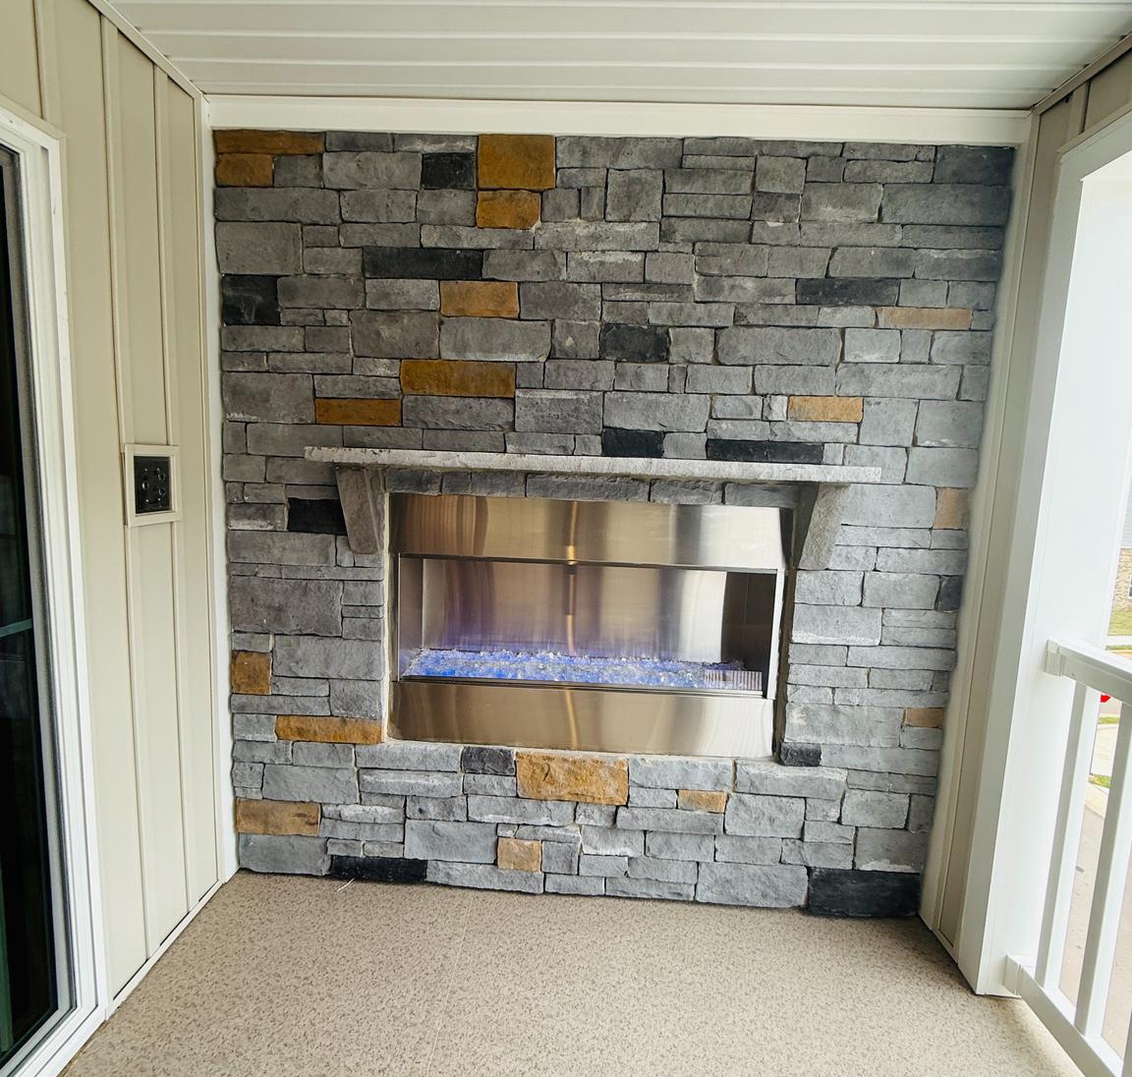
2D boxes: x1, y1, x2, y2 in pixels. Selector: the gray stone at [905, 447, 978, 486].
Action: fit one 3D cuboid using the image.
[{"bbox_3d":[1.104,-0.212,1.820,0.203,0.112,0.070,2,7,2],"label":"gray stone"}]

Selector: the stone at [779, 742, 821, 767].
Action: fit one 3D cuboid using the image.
[{"bbox_3d":[0.746,0.686,1.968,0.127,0.080,0.060,2,7,2],"label":"stone"}]

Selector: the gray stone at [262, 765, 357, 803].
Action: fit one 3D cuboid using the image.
[{"bbox_3d":[-0.827,0.792,2.003,0.306,0.118,0.055,2,7,2],"label":"gray stone"}]

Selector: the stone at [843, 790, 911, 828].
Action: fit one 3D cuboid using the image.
[{"bbox_3d":[0.980,0.858,1.957,0.208,0.115,0.060,2,7,2],"label":"stone"}]

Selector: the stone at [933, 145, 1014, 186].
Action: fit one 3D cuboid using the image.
[{"bbox_3d":[1.161,-1.066,1.768,0.220,0.103,0.060,2,6,2],"label":"stone"}]

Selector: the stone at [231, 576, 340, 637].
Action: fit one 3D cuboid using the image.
[{"bbox_3d":[-0.878,0.211,1.953,0.356,0.179,0.070,2,7,2],"label":"stone"}]

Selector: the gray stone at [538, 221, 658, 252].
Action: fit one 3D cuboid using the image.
[{"bbox_3d":[0.091,-0.878,1.789,0.358,0.079,0.060,2,7,2],"label":"gray stone"}]

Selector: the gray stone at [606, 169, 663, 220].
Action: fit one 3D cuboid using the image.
[{"bbox_3d":[0.196,-0.973,1.753,0.158,0.138,0.055,2,7,2],"label":"gray stone"}]

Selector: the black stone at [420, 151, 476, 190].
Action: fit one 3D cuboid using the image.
[{"bbox_3d":[-0.339,-1.066,1.791,0.157,0.099,0.060,2,7,2],"label":"black stone"}]

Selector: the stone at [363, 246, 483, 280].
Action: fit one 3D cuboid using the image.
[{"bbox_3d":[-0.427,-0.825,1.846,0.361,0.089,0.060,2,7,2],"label":"stone"}]

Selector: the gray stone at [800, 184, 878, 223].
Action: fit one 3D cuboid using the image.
[{"bbox_3d":[0.776,-0.945,1.738,0.215,0.103,0.055,2,7,2],"label":"gray stone"}]

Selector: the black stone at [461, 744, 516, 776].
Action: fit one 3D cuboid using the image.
[{"bbox_3d":[-0.253,0.724,2.028,0.178,0.091,0.060,2,7,2],"label":"black stone"}]

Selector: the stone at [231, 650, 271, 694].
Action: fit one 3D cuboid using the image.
[{"bbox_3d":[-0.997,0.426,1.963,0.126,0.135,0.055,2,7,2],"label":"stone"}]

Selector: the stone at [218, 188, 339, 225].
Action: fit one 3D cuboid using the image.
[{"bbox_3d":[-0.859,-0.991,1.842,0.376,0.096,0.060,2,7,2],"label":"stone"}]

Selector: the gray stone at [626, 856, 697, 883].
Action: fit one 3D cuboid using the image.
[{"bbox_3d":[0.314,1.067,2.000,0.225,0.073,0.070,2,7,2],"label":"gray stone"}]

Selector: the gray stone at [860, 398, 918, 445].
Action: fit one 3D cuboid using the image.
[{"bbox_3d":[0.966,-0.350,1.852,0.160,0.139,0.060,2,7,2],"label":"gray stone"}]

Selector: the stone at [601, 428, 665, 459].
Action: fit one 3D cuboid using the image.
[{"bbox_3d":[0.201,-0.285,1.845,0.180,0.082,0.070,2,7,2],"label":"stone"}]

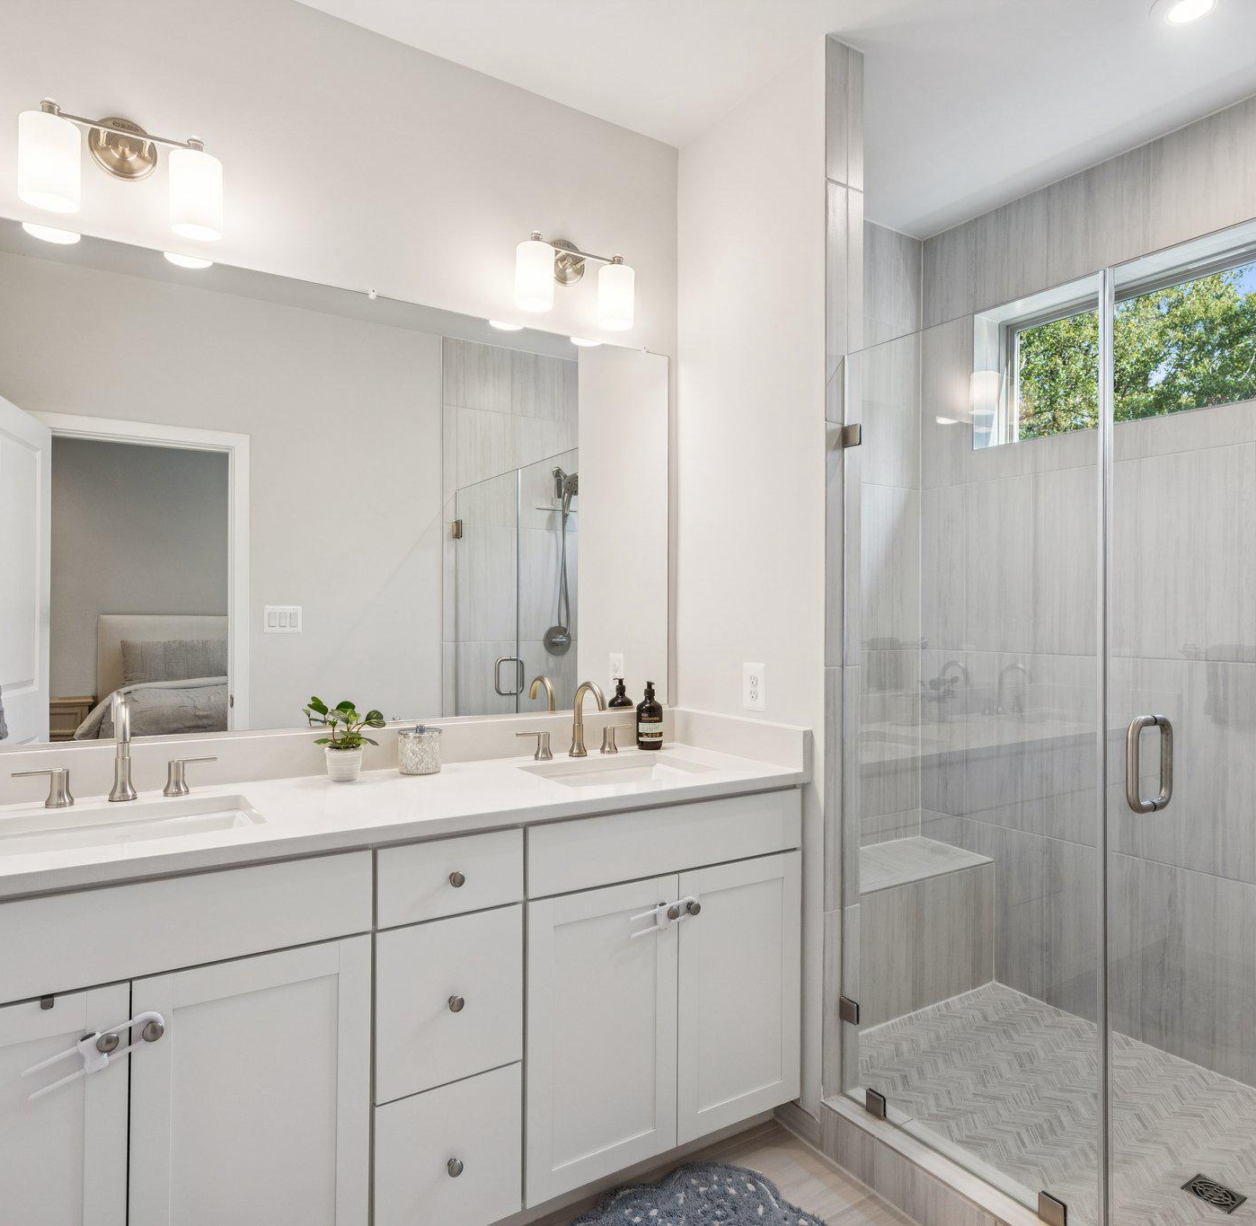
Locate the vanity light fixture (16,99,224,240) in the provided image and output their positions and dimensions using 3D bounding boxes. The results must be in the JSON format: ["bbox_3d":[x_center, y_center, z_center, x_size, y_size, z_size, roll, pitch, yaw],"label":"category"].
[{"bbox_3d":[-1.030,-0.910,1.679,0.352,0.198,0.137,1,0,-32],"label":"vanity light fixture"}]

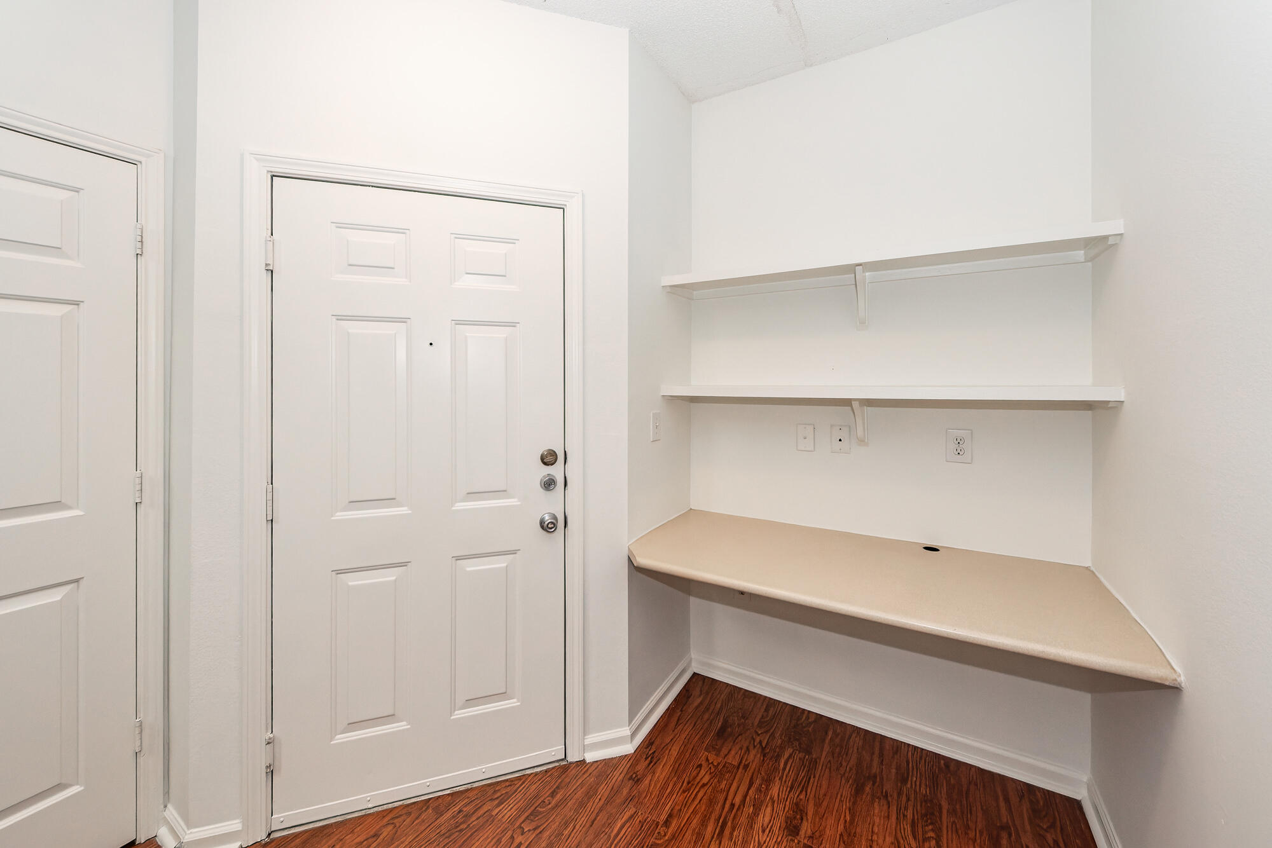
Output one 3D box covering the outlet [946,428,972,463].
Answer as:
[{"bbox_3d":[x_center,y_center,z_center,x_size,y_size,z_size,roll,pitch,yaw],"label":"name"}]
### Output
[{"bbox_3d":[1.203,0.082,1.577,0.078,0.122,0.008,1,3,29],"label":"outlet"}]

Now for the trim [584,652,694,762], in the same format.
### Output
[{"bbox_3d":[0.048,1.173,1.800,0.145,0.080,0.670,2,3,32],"label":"trim"}]

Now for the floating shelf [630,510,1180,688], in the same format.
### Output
[{"bbox_3d":[0.725,0.492,1.483,1.360,0.042,0.600,2,4,32],"label":"floating shelf"}]

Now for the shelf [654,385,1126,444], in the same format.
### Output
[{"bbox_3d":[0.803,-0.021,1.620,1.385,0.240,0.290,2,4,31],"label":"shelf"}]

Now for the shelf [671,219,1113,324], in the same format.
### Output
[{"bbox_3d":[0.803,-0.488,1.620,1.385,0.233,0.290,2,4,31],"label":"shelf"}]

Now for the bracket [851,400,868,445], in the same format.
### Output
[{"bbox_3d":[0.863,-0.001,1.623,0.042,0.195,0.235,1,3,30],"label":"bracket"}]

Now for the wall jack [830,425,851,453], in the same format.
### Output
[{"bbox_3d":[0.848,0.062,1.757,0.072,0.115,0.008,1,3,29],"label":"wall jack"}]

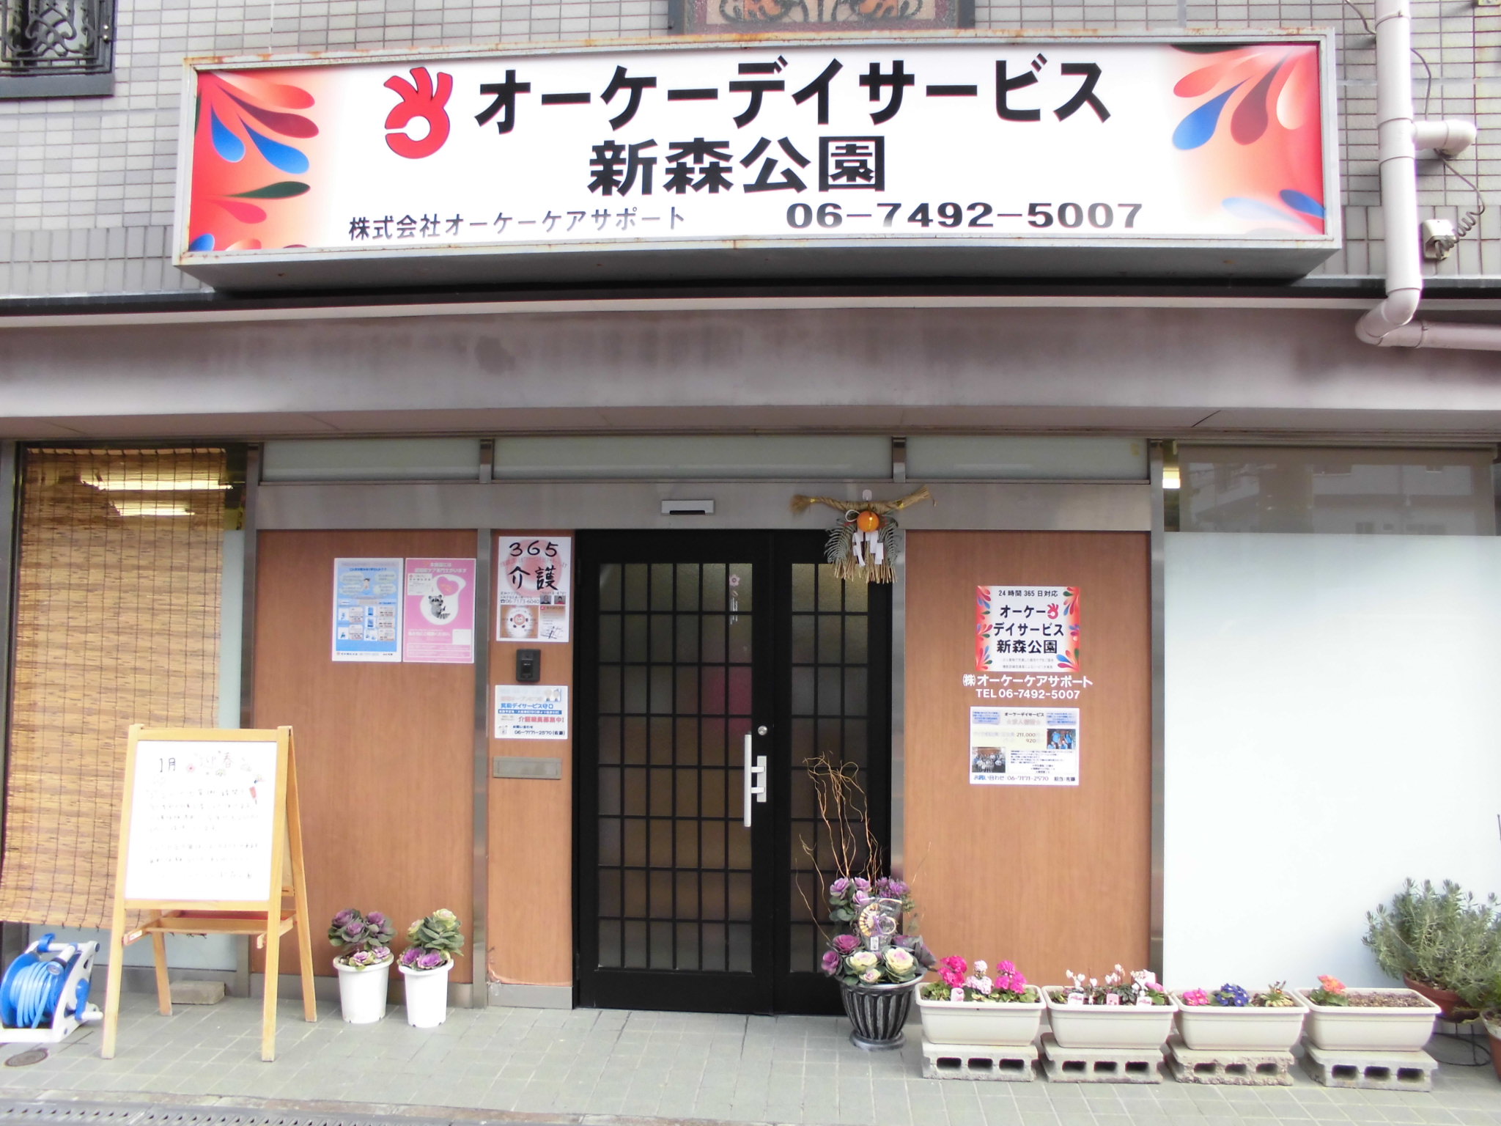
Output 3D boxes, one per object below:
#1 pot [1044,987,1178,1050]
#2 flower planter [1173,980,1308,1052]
[{"bbox_3d":[1.275,1.625,4.031,0.447,0.157,0.210,0,-1,4],"label":"pot"},{"bbox_3d":[1.645,1.533,3.861,0.430,0.209,0.228,0,-2,4],"label":"flower planter"}]

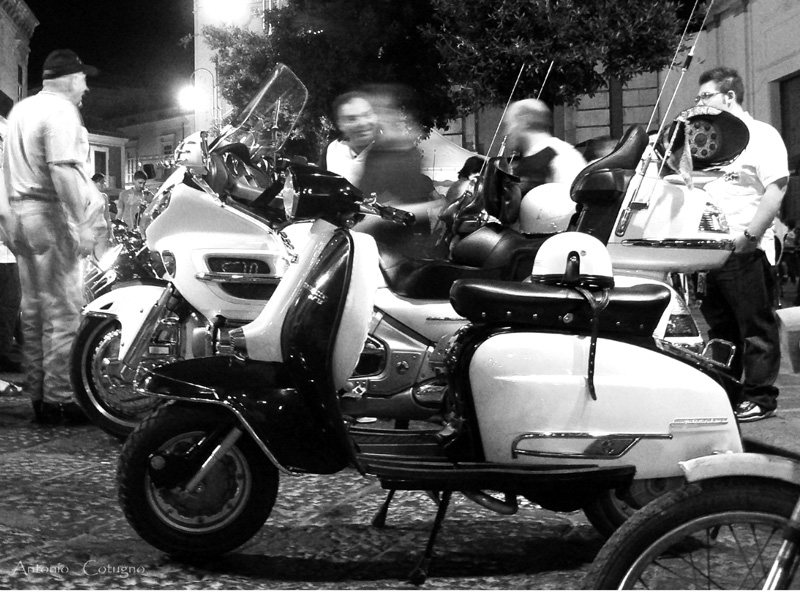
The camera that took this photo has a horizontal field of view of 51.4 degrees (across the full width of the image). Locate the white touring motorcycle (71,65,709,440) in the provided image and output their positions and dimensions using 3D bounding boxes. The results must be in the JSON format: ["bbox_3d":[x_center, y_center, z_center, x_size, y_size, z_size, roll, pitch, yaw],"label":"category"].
[{"bbox_3d":[-0.085,-0.160,3.290,2.600,1.510,0.930,0,4,7],"label":"white touring motorcycle"}]

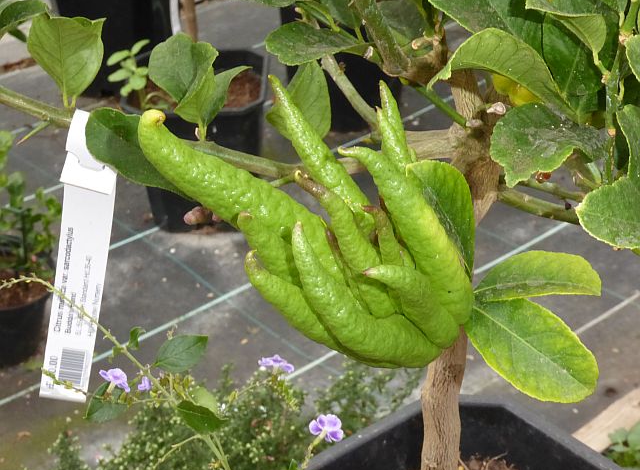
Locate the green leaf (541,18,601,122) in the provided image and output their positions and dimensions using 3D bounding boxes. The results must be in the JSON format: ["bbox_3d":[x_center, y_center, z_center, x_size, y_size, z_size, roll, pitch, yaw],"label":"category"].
[{"bbox_3d":[0.129,-0.085,0.800,0.035,0.060,0.016,11,-10,8],"label":"green leaf"}]

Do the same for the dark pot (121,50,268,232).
[{"bbox_3d":[-0.131,-0.094,1.642,0.151,0.149,0.151,3,31,4],"label":"dark pot"}]

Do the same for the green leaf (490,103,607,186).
[{"bbox_3d":[0.116,-0.046,0.785,0.064,0.022,0.044,19,61,18],"label":"green leaf"}]

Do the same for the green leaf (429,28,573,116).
[{"bbox_3d":[0.092,-0.082,0.780,0.078,0.040,0.026,10,6,-1],"label":"green leaf"}]

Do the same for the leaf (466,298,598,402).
[{"bbox_3d":[0.115,0.062,0.840,0.092,0.014,0.045,34,71,10],"label":"leaf"}]

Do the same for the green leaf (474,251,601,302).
[{"bbox_3d":[0.118,0.022,0.840,0.070,0.018,0.032,2,60,1],"label":"green leaf"}]

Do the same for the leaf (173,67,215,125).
[{"bbox_3d":[-0.062,-0.070,0.785,0.021,0.031,0.012,14,-9,24],"label":"leaf"}]

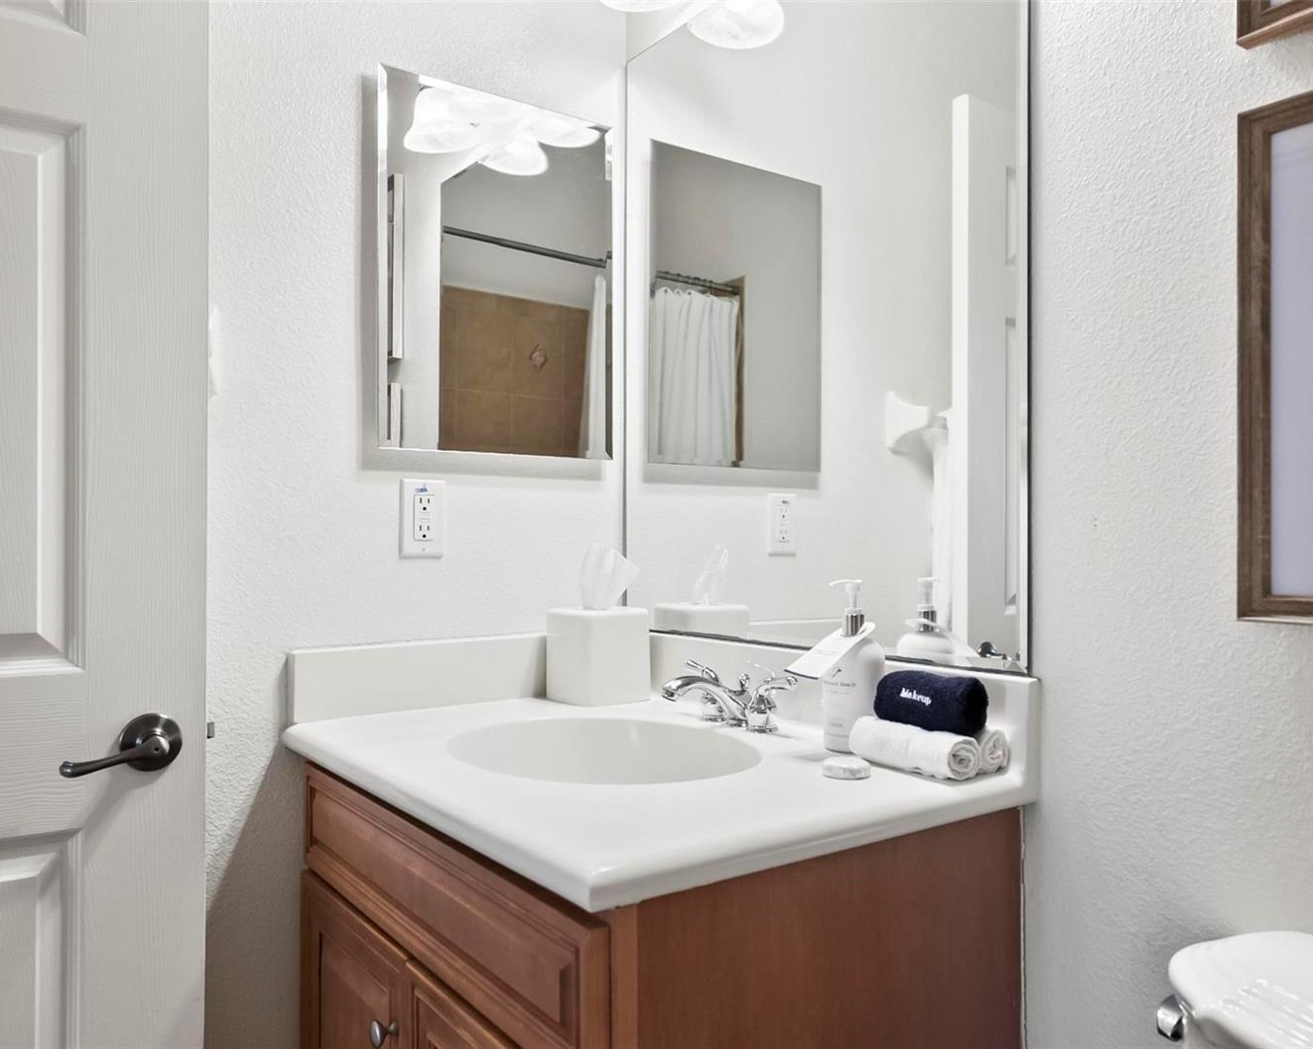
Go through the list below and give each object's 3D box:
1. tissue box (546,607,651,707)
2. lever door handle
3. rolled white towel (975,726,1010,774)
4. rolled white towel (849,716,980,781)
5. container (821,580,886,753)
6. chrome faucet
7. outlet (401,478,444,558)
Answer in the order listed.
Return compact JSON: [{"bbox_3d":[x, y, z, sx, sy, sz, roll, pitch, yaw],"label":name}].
[{"bbox_3d":[-0.091,0.201,1.498,0.126,0.136,0.126,1,-1,-36],"label":"tissue box"},{"bbox_3d":[-0.596,0.253,1.081,0.126,0.067,0.062,1,-1,-33],"label":"lever door handle"},{"bbox_3d":[0.313,0.242,1.064,0.044,0.043,0.137,1,-1,-36],"label":"rolled white towel"},{"bbox_3d":[0.277,0.241,1.043,0.045,0.044,0.138,1,-1,-36],"label":"rolled white towel"},{"bbox_3d":[0.236,0.166,1.149,0.073,0.198,0.072,0,-1,0],"label":"container"},{"bbox_3d":[0.070,0.231,1.268,0.150,0.071,0.205,1,-1,-36],"label":"chrome faucet"},{"bbox_3d":[-0.344,-0.008,1.417,0.070,0.115,0.008,1,-1,-36],"label":"outlet"}]

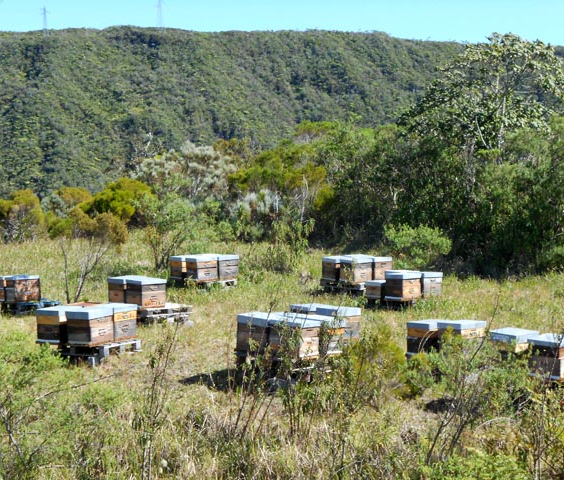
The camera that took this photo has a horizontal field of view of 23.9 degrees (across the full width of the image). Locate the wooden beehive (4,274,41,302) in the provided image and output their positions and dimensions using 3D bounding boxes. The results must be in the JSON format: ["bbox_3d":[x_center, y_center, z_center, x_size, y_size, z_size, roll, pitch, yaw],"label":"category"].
[{"bbox_3d":[-5.165,0.964,26.481,0.540,0.490,0.450,-4,5,-39],"label":"wooden beehive"}]

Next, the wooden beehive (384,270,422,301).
[{"bbox_3d":[2.289,0.876,25.013,0.534,0.489,0.442,-2,4,-43],"label":"wooden beehive"}]

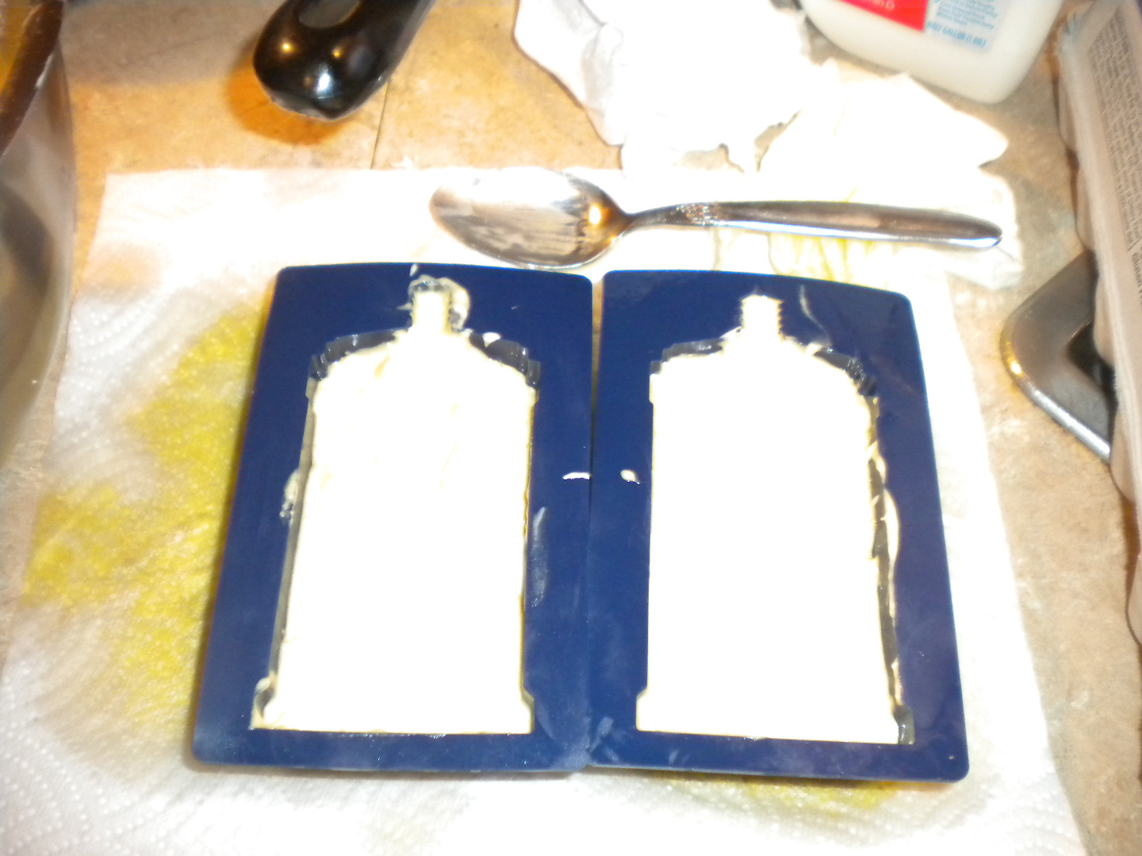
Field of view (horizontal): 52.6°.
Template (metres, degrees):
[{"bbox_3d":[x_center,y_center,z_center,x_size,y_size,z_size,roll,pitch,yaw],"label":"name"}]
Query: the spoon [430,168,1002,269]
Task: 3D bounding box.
[{"bbox_3d":[0.047,-0.067,0.376,0.185,0.020,0.041,3,61,2],"label":"spoon"}]

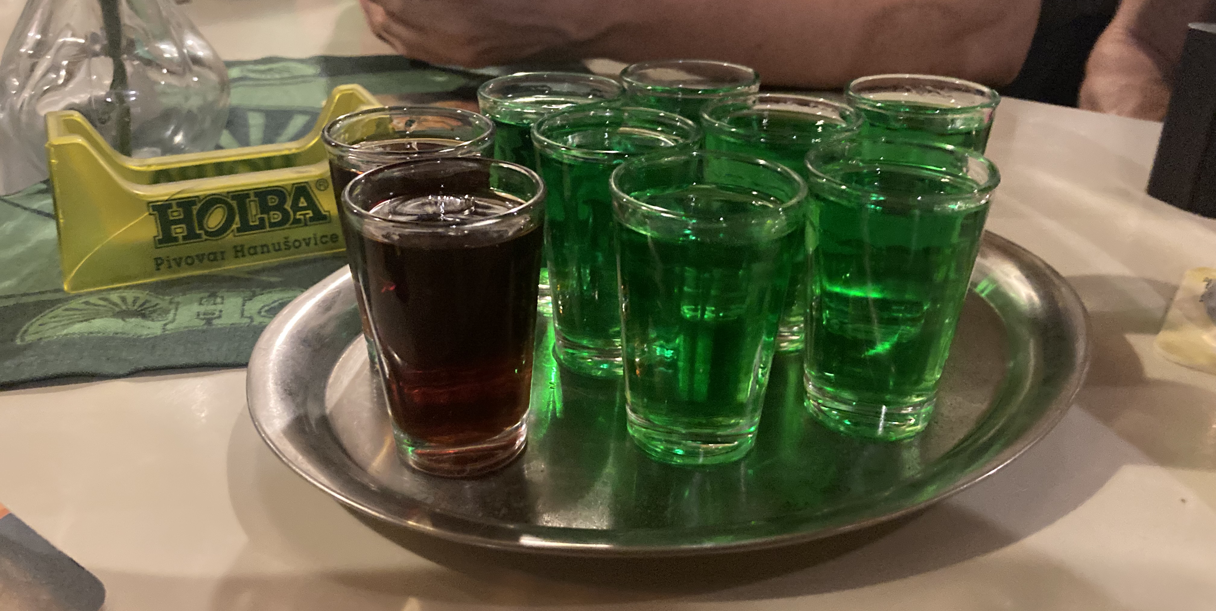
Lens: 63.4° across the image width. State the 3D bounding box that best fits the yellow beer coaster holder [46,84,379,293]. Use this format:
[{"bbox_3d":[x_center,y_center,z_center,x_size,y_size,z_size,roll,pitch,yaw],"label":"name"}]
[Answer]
[{"bbox_3d":[-0.133,-0.045,0.349,0.113,0.049,0.042,-12,30,-23],"label":"yellow beer coaster holder"}]

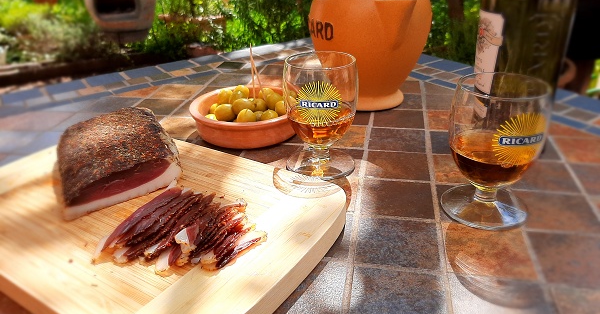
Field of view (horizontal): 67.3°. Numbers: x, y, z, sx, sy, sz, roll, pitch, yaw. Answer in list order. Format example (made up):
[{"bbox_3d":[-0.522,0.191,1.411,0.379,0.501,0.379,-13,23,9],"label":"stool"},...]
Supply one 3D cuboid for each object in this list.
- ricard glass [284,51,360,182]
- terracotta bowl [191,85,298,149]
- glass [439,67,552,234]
[{"bbox_3d":[0.018,-0.036,0.397,0.065,0.101,0.065,-1,28,3],"label":"ricard glass"},{"bbox_3d":[-0.056,-0.044,0.489,0.117,0.035,0.117,-2,28,1],"label":"terracotta bowl"},{"bbox_3d":[0.140,-0.004,0.328,0.065,0.101,0.065,-13,30,-19],"label":"glass"}]

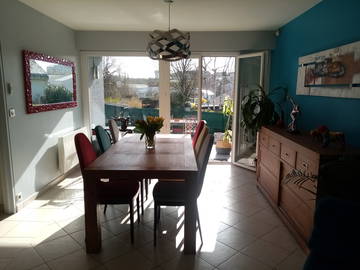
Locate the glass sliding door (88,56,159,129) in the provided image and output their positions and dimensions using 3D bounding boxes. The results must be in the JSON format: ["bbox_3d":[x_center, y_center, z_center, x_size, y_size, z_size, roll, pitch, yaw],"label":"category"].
[{"bbox_3d":[-1.073,-0.474,5.277,1.424,2.040,0.071,0,9,1],"label":"glass sliding door"}]

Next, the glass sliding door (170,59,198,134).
[{"bbox_3d":[0.079,-0.455,5.262,0.626,2.020,0.071,0,9,1],"label":"glass sliding door"}]

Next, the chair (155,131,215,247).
[{"bbox_3d":[0.036,0.507,2.620,0.569,1.010,0.465,0,9,1],"label":"chair"}]

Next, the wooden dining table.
[{"bbox_3d":[-0.319,0.518,3.295,0.970,0.768,1.954,0,9,1],"label":"wooden dining table"}]

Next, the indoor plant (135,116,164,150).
[{"bbox_3d":[-0.345,-0.021,3.072,0.343,0.369,0.303,0,9,1],"label":"indoor plant"}]

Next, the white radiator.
[{"bbox_3d":[-1.824,0.237,4.698,0.081,0.591,1.000,0,9,1],"label":"white radiator"}]

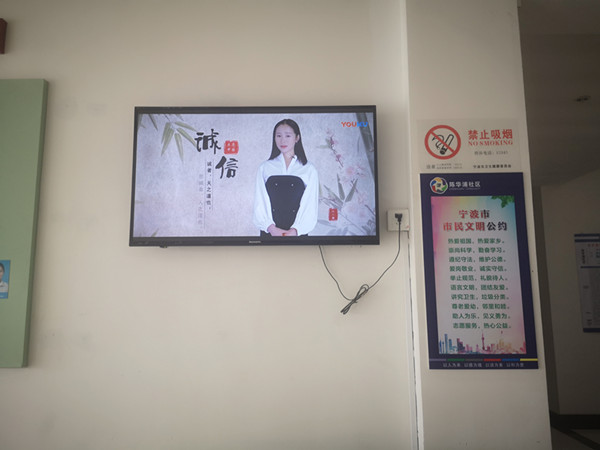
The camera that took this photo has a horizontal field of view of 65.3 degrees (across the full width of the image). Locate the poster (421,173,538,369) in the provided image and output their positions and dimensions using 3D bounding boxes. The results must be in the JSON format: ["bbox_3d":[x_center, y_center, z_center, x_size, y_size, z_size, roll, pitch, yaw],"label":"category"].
[{"bbox_3d":[0.686,0.170,1.811,0.408,0.751,0.015,0,-8,0],"label":"poster"}]

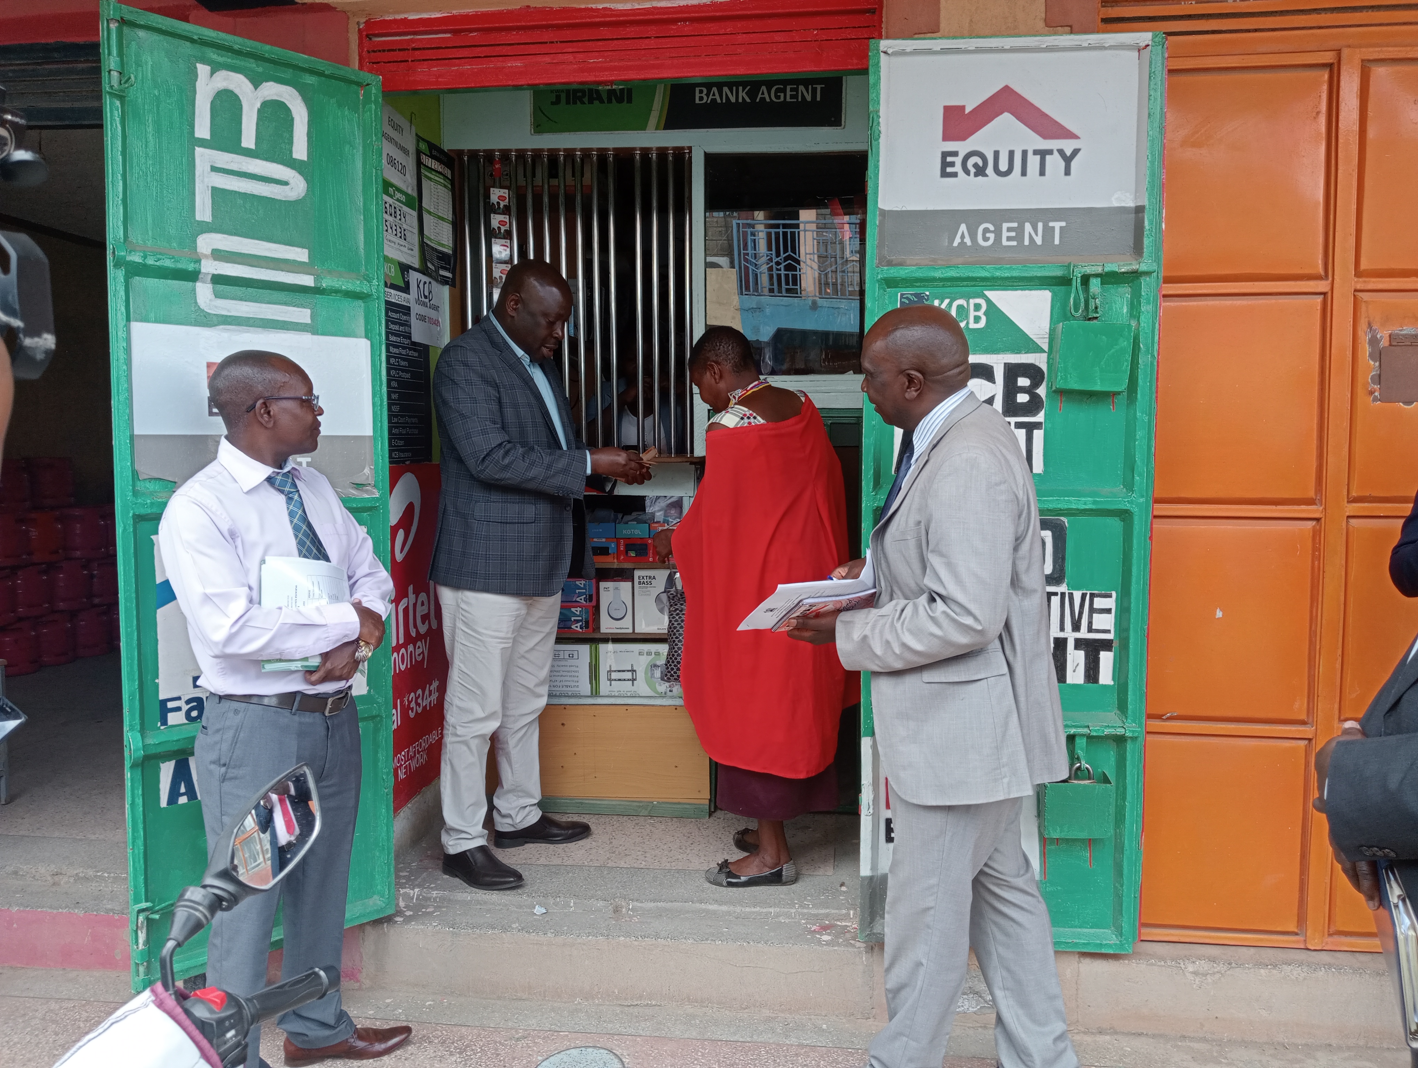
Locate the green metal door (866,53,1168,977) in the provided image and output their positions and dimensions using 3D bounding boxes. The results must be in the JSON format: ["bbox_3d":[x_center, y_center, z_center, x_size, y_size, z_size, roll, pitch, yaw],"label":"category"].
[{"bbox_3d":[0.704,-0.071,2.736,0.665,2.150,0.050,1,4,5],"label":"green metal door"}]

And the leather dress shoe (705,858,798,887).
[{"bbox_3d":[0.120,0.949,3.258,0.252,0.070,0.088,0,4,3],"label":"leather dress shoe"}]

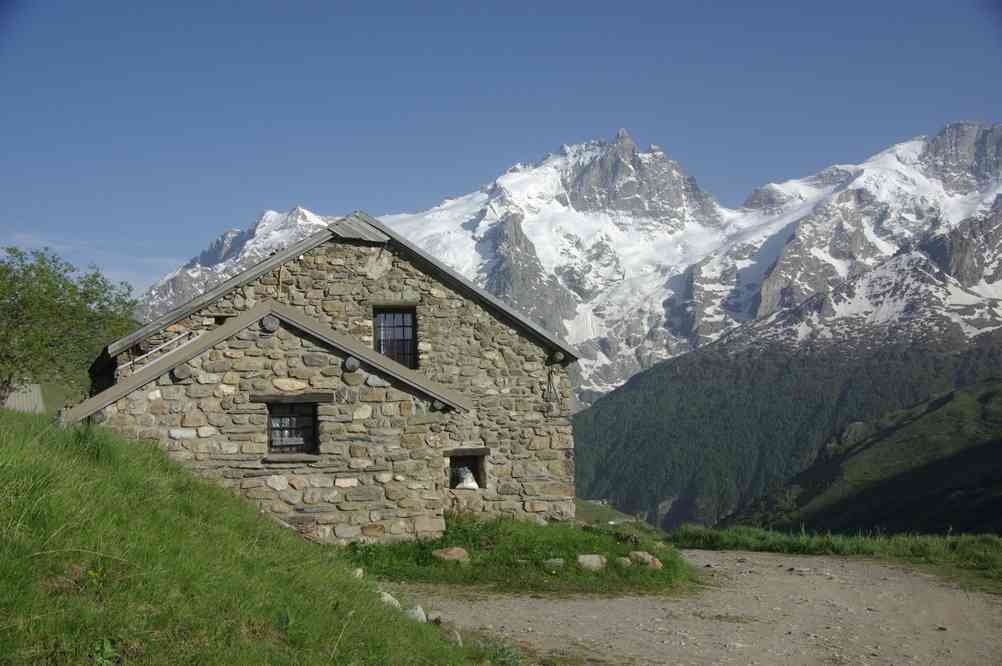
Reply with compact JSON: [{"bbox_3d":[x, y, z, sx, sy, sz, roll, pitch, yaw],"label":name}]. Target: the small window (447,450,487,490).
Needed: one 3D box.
[{"bbox_3d":[-0.573,2.165,17.546,0.671,0.625,0.200,1,-4,-22],"label":"small window"}]

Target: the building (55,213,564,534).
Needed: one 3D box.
[{"bbox_3d":[-3.421,0.762,19.349,7.864,4.891,8.300,1,-4,-22],"label":"building"}]

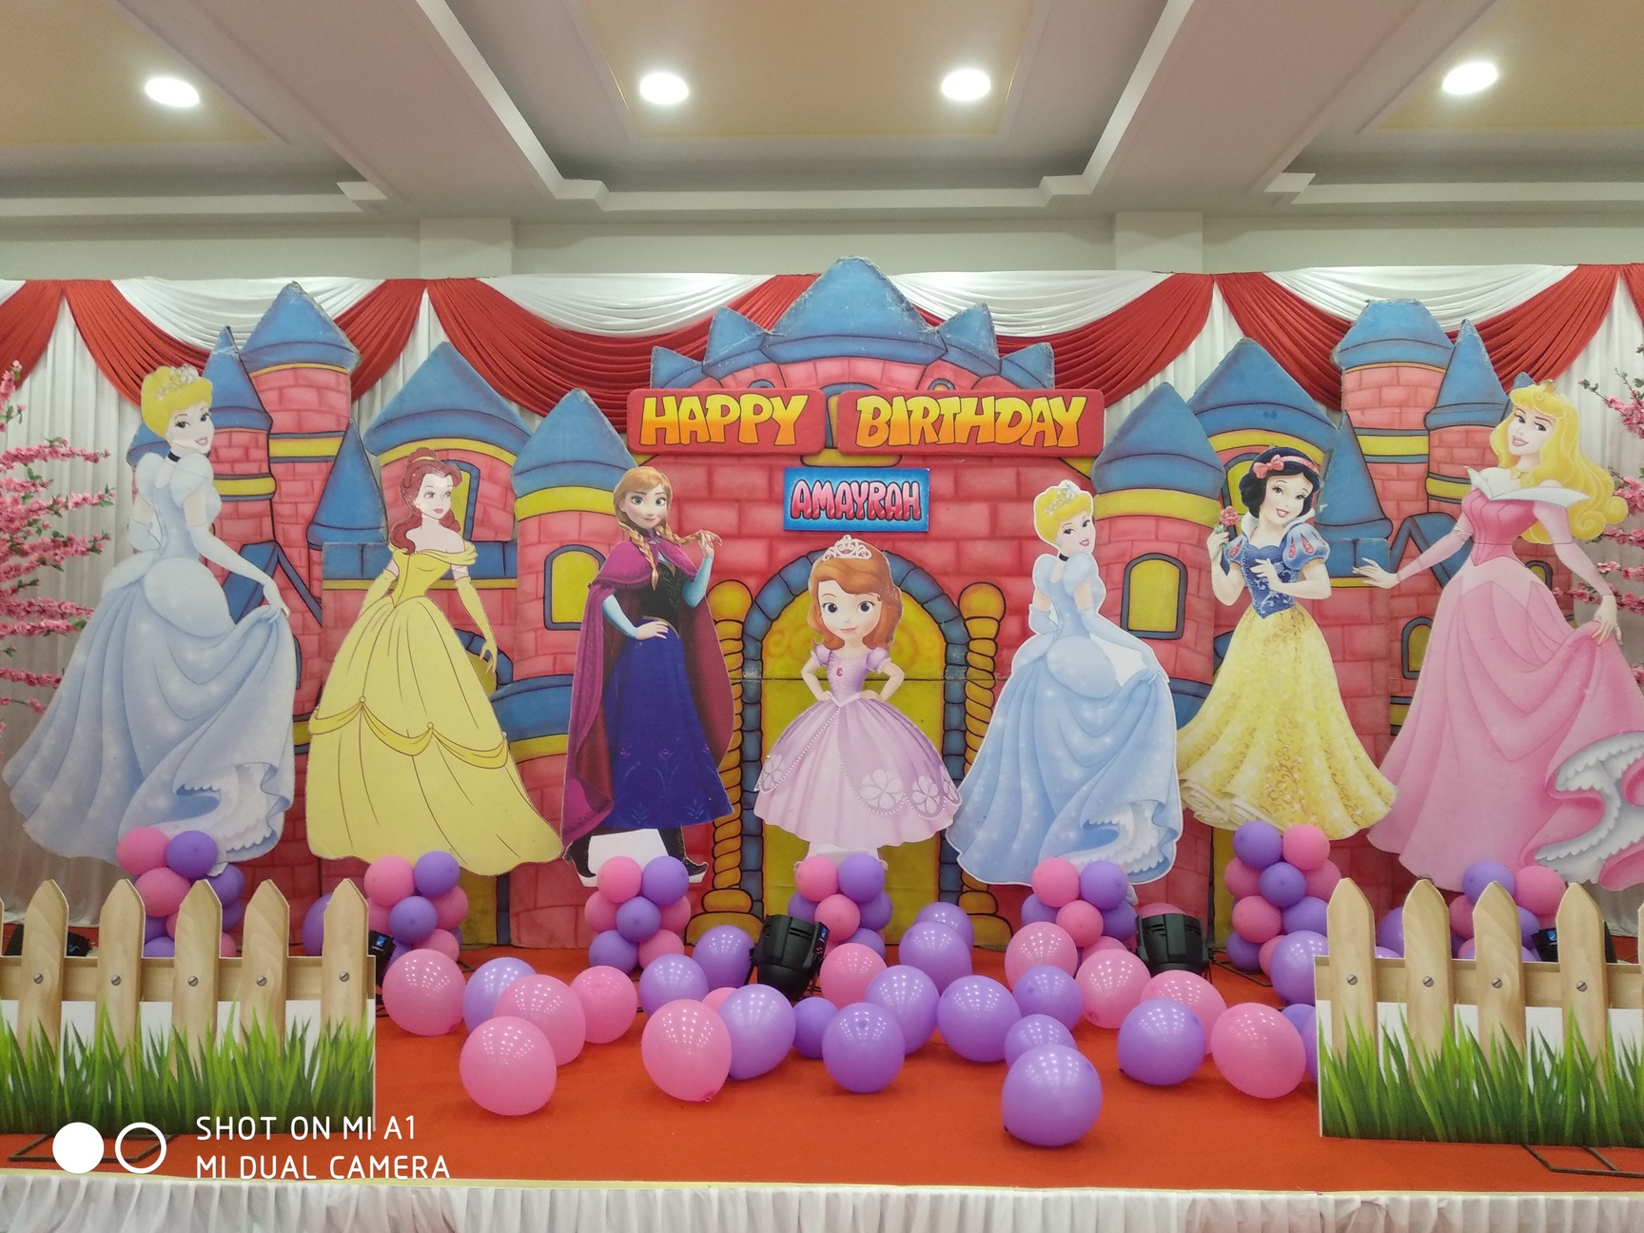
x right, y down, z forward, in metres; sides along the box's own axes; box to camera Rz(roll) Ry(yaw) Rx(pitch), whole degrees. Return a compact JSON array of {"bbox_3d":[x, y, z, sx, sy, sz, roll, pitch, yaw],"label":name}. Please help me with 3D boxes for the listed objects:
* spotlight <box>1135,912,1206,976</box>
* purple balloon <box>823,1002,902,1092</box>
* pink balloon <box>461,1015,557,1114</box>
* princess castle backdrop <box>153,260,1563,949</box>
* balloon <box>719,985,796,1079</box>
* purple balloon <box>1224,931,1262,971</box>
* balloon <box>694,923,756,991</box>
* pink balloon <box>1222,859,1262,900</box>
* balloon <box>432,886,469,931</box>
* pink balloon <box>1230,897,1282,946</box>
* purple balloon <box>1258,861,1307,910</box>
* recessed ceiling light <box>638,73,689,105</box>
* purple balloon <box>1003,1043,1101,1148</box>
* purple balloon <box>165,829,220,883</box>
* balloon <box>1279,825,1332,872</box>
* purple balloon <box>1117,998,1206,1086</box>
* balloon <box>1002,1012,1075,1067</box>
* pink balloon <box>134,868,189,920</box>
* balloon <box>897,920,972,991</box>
[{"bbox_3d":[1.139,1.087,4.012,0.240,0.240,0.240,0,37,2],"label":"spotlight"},{"bbox_3d":[0.102,1.087,3.116,0.207,0.214,0.211,0,-1,2],"label":"purple balloon"},{"bbox_3d":[-0.775,1.111,3.055,0.240,0.246,0.250,0,-1,0],"label":"pink balloon"},{"bbox_3d":[0.081,-0.046,4.838,5.542,2.676,0.200,0,0,2],"label":"princess castle backdrop"},{"bbox_3d":[-0.182,1.109,3.295,0.226,0.254,0.240,0,-1,0],"label":"balloon"},{"bbox_3d":[1.506,1.167,4.340,0.167,0.163,0.165,0,-1,0],"label":"purple balloon"},{"bbox_3d":[-0.323,1.134,4.090,0.206,0.228,0.215,0,-1,0],"label":"balloon"},{"bbox_3d":[1.523,0.947,4.450,0.162,0.167,0.162,0,0,0],"label":"pink balloon"},{"bbox_3d":[-1.362,1.060,4.470,0.163,0.168,0.163,0,0,0],"label":"balloon"},{"bbox_3d":[1.440,1.012,4.095,0.168,0.160,0.172,0,0,0],"label":"pink balloon"},{"bbox_3d":[1.544,0.900,4.140,0.145,0.154,0.149,0,-1,2],"label":"purple balloon"},{"bbox_3d":[-0.569,-1.900,4.450,0.172,0.040,0.172,0,0,2],"label":"recessed ceiling light"},{"bbox_3d":[0.529,1.099,2.832,0.228,0.228,0.233,0,-1,2],"label":"purple balloon"},{"bbox_3d":[-2.004,0.758,3.929,0.159,0.151,0.163,0,0,0],"label":"purple balloon"},{"bbox_3d":[1.733,0.834,4.420,0.178,0.178,0.178,0,0,2],"label":"balloon"},{"bbox_3d":[0.873,1.093,3.169,0.216,0.208,0.212,0,-1,2],"label":"purple balloon"},{"bbox_3d":[0.580,1.141,3.250,0.196,0.189,0.205,0,-1,0],"label":"balloon"},{"bbox_3d":[-2.170,0.912,4.059,0.170,0.165,0.168,0,-1,2],"label":"pink balloon"},{"bbox_3d":[0.383,1.149,4.160,0.248,0.260,0.248,0,0,2],"label":"balloon"}]

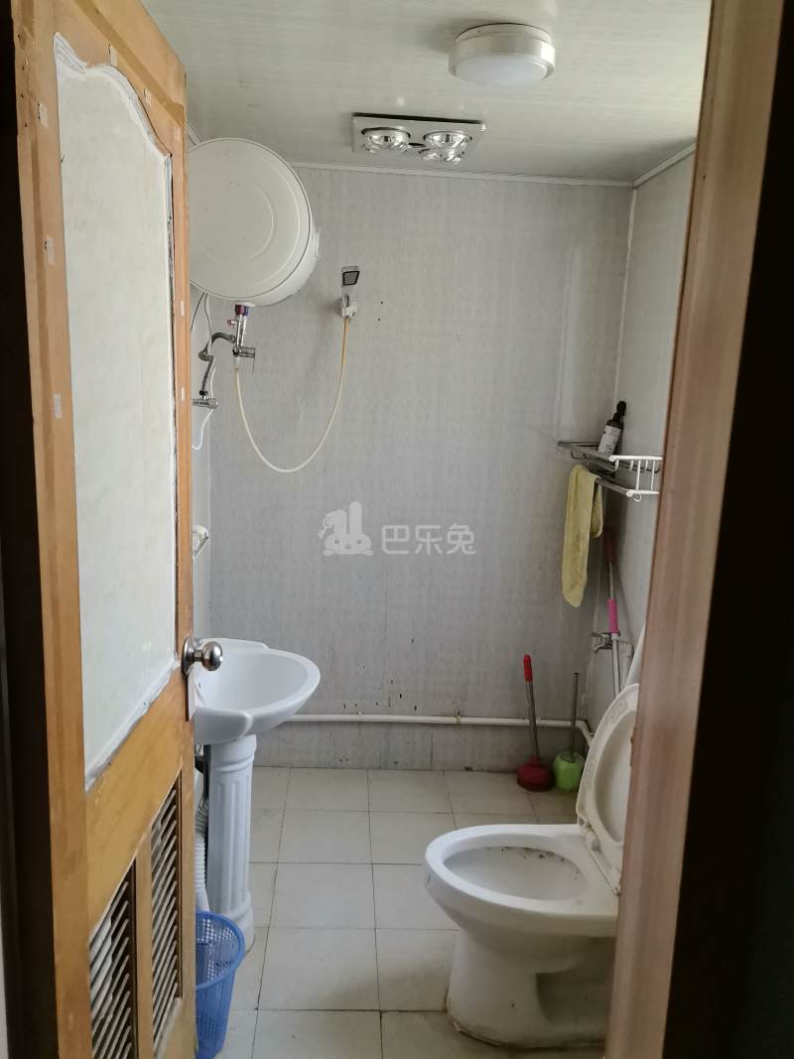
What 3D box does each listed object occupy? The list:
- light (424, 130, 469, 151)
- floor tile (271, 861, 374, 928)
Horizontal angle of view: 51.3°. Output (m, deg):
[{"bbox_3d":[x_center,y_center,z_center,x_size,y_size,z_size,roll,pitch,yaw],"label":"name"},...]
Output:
[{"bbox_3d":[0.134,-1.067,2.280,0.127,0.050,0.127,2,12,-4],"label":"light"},{"bbox_3d":[-0.218,1.099,2.480,0.300,0.010,0.300,2,12,-4],"label":"floor tile"}]

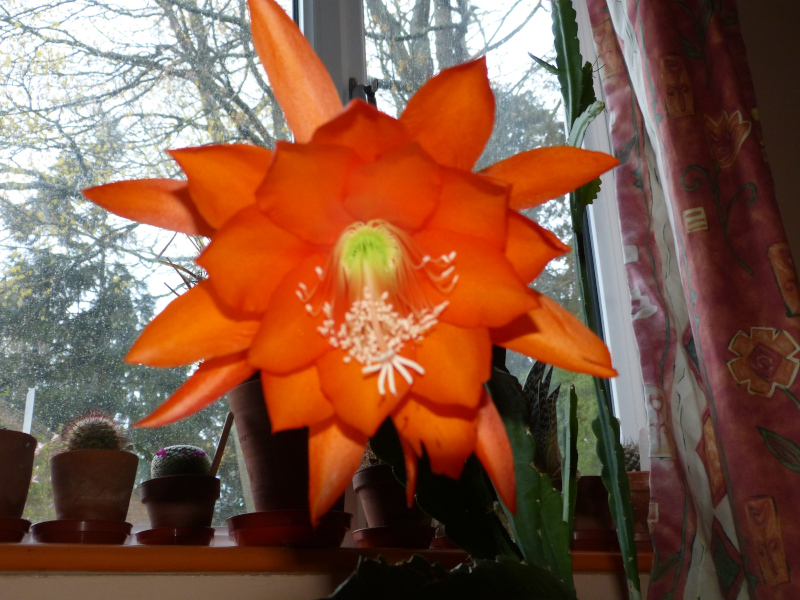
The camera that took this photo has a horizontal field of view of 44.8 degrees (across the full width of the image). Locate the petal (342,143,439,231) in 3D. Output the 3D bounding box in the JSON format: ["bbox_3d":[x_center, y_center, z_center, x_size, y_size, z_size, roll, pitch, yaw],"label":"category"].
[{"bbox_3d":[-0.003,-0.038,0.329,0.032,0.015,0.043,5,-39,-1],"label":"petal"}]

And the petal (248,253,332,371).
[{"bbox_3d":[-0.037,0.004,0.335,0.029,0.048,0.014,37,-24,-7],"label":"petal"}]

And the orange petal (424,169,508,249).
[{"bbox_3d":[0.022,-0.031,0.331,0.029,0.014,0.040,46,-47,-8],"label":"orange petal"}]

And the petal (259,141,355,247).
[{"bbox_3d":[-0.031,-0.036,0.330,0.030,0.014,0.047,-33,-47,6],"label":"petal"}]

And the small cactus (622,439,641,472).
[{"bbox_3d":[0.299,0.205,1.280,0.040,0.046,0.040,-3,-20,0],"label":"small cactus"}]

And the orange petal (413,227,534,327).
[{"bbox_3d":[0.025,-0.008,0.333,0.049,0.032,0.015,25,12,27],"label":"orange petal"}]

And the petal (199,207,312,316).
[{"bbox_3d":[-0.049,-0.014,0.333,0.046,0.035,0.014,-6,13,-30],"label":"petal"}]

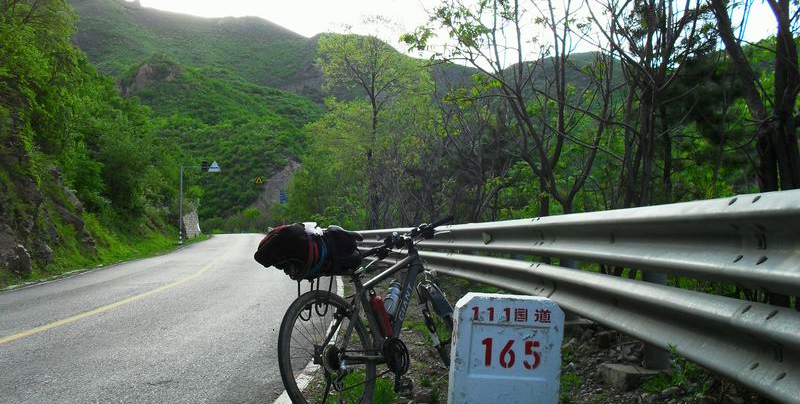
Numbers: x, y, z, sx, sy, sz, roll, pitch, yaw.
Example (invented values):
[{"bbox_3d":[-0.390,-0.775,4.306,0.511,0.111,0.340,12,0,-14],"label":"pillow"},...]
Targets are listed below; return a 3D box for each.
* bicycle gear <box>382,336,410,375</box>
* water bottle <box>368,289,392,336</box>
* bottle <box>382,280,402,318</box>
[{"bbox_3d":[-0.018,0.777,4.055,0.030,0.190,0.190,-22,-17,33],"label":"bicycle gear"},{"bbox_3d":[-0.101,0.567,4.149,0.071,0.235,0.071,-17,-7,-2],"label":"water bottle"},{"bbox_3d":[-0.041,0.504,4.272,0.073,0.213,0.073,-22,-53,33],"label":"bottle"}]

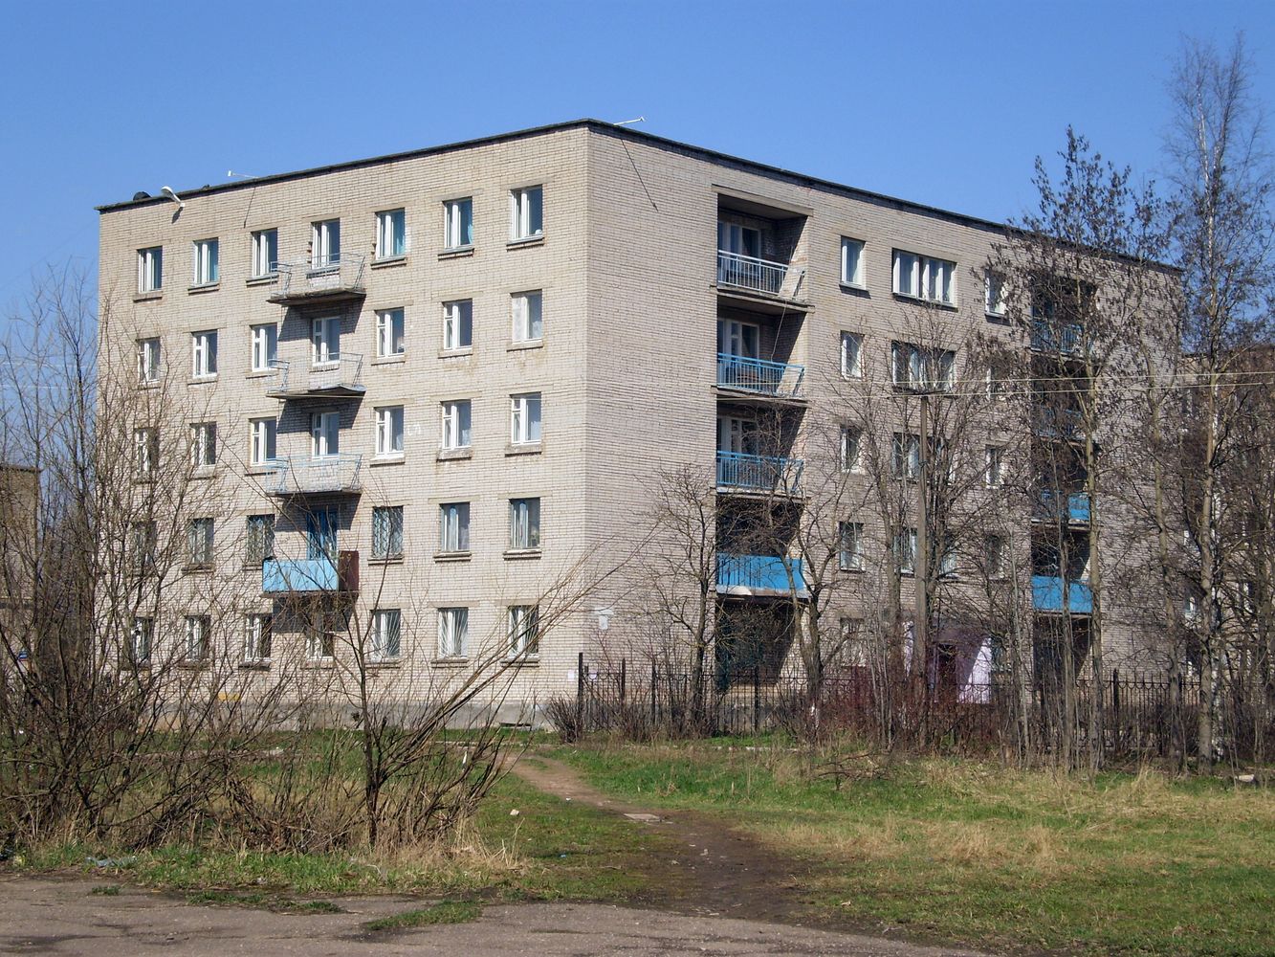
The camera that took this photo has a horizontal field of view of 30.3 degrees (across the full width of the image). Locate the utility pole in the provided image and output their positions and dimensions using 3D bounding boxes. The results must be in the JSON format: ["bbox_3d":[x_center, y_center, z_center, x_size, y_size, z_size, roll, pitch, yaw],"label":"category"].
[{"bbox_3d":[6.567,2.032,54.502,0.260,8.069,0.260,0,-6,0],"label":"utility pole"}]

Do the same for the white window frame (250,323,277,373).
[{"bbox_3d":[-10.845,-3.775,68.495,1.120,1.400,0.120,-4,-6,37],"label":"white window frame"}]

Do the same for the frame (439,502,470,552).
[{"bbox_3d":[-4.920,1.332,63.674,1.120,1.400,0.120,-4,-6,37],"label":"frame"}]

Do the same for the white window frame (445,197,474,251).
[{"bbox_3d":[-4.723,-6.798,63.010,1.043,1.353,0.150,-4,-7,35],"label":"white window frame"}]

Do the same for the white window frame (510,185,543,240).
[{"bbox_3d":[-2.947,-7.100,63.037,1.120,1.400,0.120,-4,-6,37],"label":"white window frame"}]

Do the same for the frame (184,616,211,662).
[{"bbox_3d":[-12.890,4.695,69.161,1.120,1.400,0.120,-4,-6,37],"label":"frame"}]

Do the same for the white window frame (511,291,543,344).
[{"bbox_3d":[-2.931,-4.293,62.774,1.120,1.400,0.120,-4,-6,37],"label":"white window frame"}]

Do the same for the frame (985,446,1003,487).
[{"bbox_3d":[11.223,-0.354,74.103,0.120,1.400,1.120,-4,-7,41],"label":"frame"}]

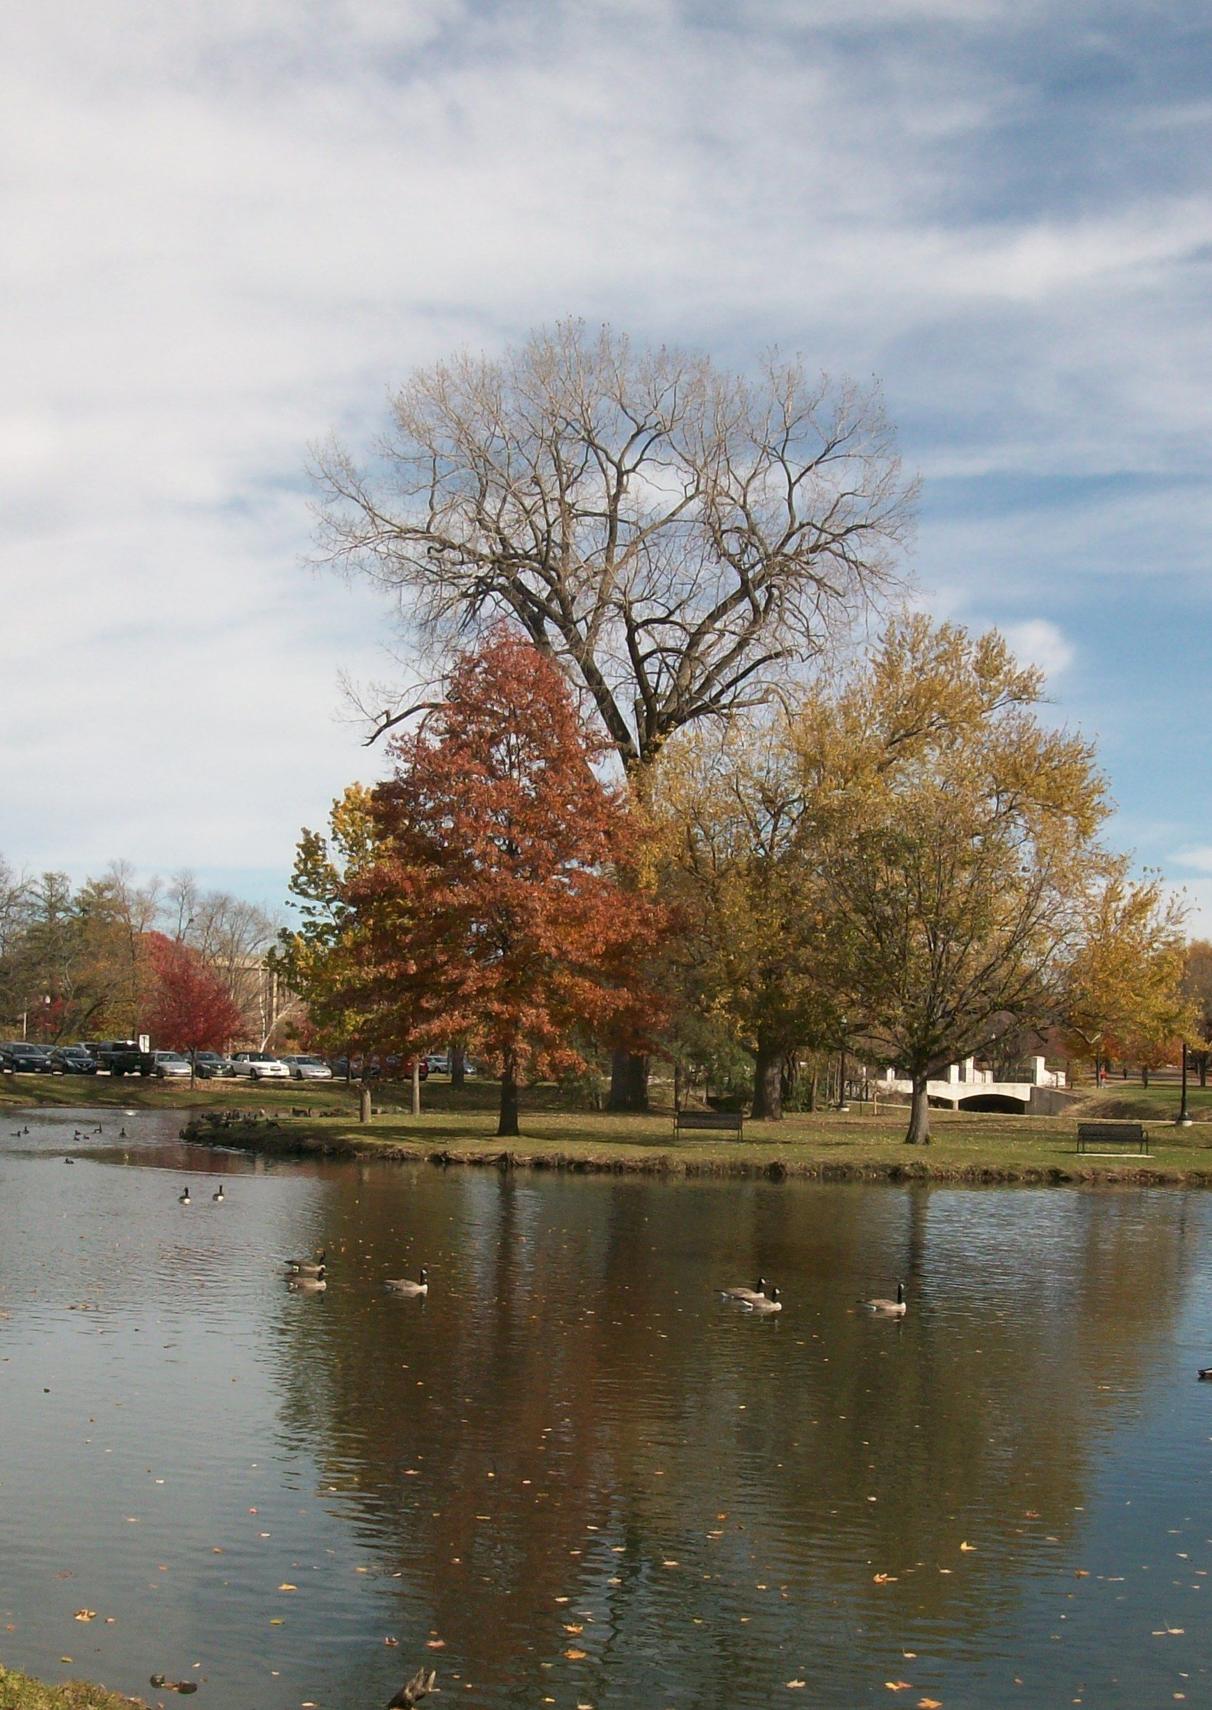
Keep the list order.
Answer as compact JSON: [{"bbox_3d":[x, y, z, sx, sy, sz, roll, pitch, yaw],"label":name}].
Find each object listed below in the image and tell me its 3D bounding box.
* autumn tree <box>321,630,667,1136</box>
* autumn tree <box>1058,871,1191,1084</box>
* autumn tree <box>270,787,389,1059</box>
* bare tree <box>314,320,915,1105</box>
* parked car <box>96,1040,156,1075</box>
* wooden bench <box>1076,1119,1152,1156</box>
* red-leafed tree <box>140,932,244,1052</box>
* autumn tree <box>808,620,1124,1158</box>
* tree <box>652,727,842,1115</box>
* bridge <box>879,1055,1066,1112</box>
[{"bbox_3d":[-3.247,0.748,69.200,10.182,15.731,9.877,0,-5,0],"label":"autumn tree"},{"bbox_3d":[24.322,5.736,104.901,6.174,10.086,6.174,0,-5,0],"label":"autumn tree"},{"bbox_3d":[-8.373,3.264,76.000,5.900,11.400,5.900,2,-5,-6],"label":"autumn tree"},{"bbox_3d":[0.651,-6.004,91.424,24.510,32.540,23.770,1,-5,0],"label":"bare tree"},{"bbox_3d":[-25.145,10.679,117.516,1.900,1.830,5.300,3,-6,-32],"label":"parked car"},{"bbox_3d":[14.735,8.257,65.000,1.950,0.860,0.650,2,-5,-6],"label":"wooden bench"},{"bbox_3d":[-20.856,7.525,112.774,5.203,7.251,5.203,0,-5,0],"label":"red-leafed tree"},{"bbox_3d":[10.977,0.823,69.000,9.400,16.200,9.300,1,-5,9],"label":"autumn tree"},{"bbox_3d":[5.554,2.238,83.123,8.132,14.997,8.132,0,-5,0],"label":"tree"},{"bbox_3d":[22.497,14.032,137.299,11.904,3.477,5.500,-1,-5,7],"label":"bridge"}]

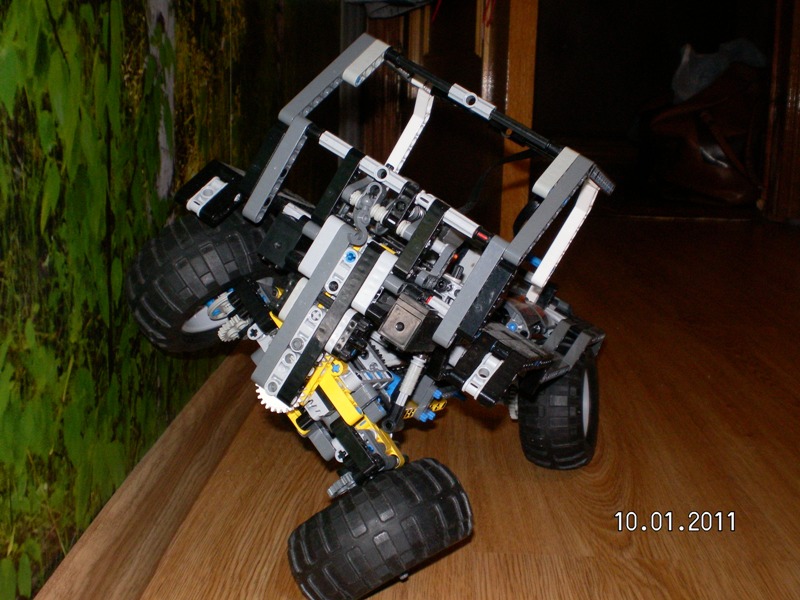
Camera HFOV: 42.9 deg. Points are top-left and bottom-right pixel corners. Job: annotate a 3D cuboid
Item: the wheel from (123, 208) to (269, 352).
[{"bbox_3d":[-0.094,-0.011,0.535,0.095,0.044,0.095,-39,-20,28],"label":"wheel"}]

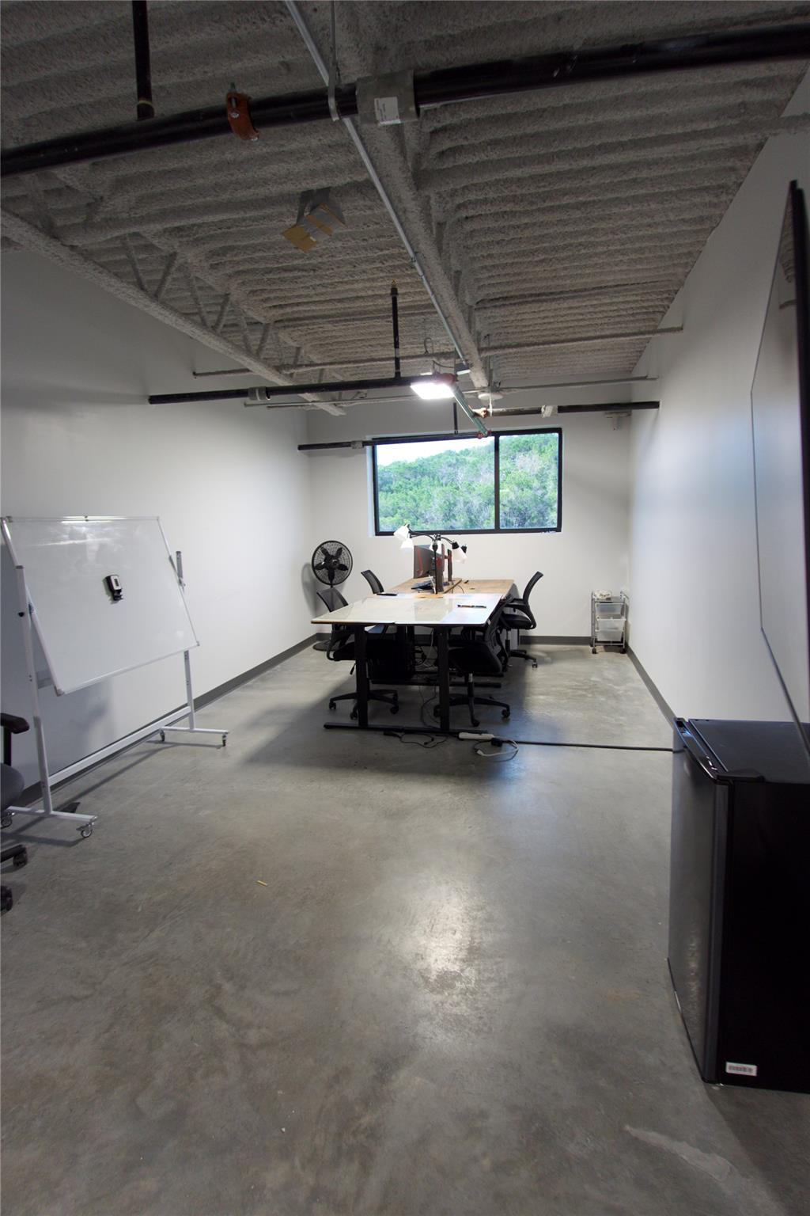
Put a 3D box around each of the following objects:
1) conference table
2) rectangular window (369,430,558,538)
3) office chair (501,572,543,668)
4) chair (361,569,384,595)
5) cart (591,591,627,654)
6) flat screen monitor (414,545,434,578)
[{"bbox_3d":[0.299,0.274,5.526,1.220,0.800,3.040,0,8,13],"label":"conference table"},{"bbox_3d":[0.703,-1.471,7.194,2.220,1.170,0.100,0,8,13],"label":"rectangular window"},{"bbox_3d":[1.054,0.104,6.066,0.640,0.940,0.600,0,8,13],"label":"office chair"},{"bbox_3d":[-0.127,0.075,6.546,0.620,0.940,0.600,0,8,13],"label":"chair"},{"bbox_3d":[2.207,0.146,6.590,0.340,0.640,0.410,0,8,13],"label":"cart"},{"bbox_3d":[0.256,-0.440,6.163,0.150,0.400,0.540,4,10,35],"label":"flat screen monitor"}]

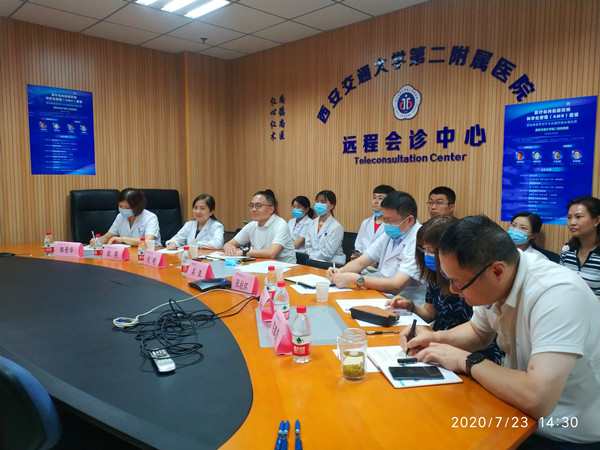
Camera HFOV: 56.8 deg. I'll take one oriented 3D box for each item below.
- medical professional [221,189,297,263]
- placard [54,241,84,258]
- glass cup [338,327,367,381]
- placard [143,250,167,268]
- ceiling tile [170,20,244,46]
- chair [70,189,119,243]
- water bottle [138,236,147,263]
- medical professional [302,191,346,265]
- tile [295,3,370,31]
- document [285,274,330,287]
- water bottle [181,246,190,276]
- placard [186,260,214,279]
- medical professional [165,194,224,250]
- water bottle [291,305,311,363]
[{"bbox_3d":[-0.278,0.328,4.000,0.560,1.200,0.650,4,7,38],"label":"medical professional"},{"bbox_3d":[-1.795,0.193,4.320,0.210,0.115,0.090,0,5,-3],"label":"placard"},{"bbox_3d":[0.159,0.394,1.685,0.090,0.153,0.075,0,4,-3],"label":"glass cup"},{"bbox_3d":[-1.026,0.239,3.923,0.088,0.100,0.225,-4,6,-39],"label":"placard"},{"bbox_3d":[-0.910,-1.850,5.380,0.600,0.020,0.600,-3,6,-42],"label":"ceiling tile"},{"bbox_3d":[-1.800,0.300,5.020,0.620,1.200,0.660,-2,5,-25],"label":"chair"},{"bbox_3d":[-1.145,0.188,4.032,0.061,0.183,0.061,0,5,0],"label":"water bottle"},{"bbox_3d":[0.140,0.355,4.650,0.720,1.270,0.480,-4,6,-44],"label":"medical professional"},{"bbox_3d":[0.284,-1.810,4.840,0.460,0.020,0.600,-3,6,-42],"label":"tile"},{"bbox_3d":[0.075,0.334,3.290,0.330,0.015,0.230,5,7,44],"label":"document"},{"bbox_3d":[-0.724,0.229,3.520,0.064,0.185,0.064,0,5,0],"label":"water bottle"},{"bbox_3d":[-0.635,0.285,3.520,0.075,0.095,0.215,-3,5,-42],"label":"placard"},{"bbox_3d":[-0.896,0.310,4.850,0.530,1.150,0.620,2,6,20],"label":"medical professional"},{"bbox_3d":[0.007,0.368,1.866,0.062,0.187,0.062,0,5,0],"label":"water bottle"}]

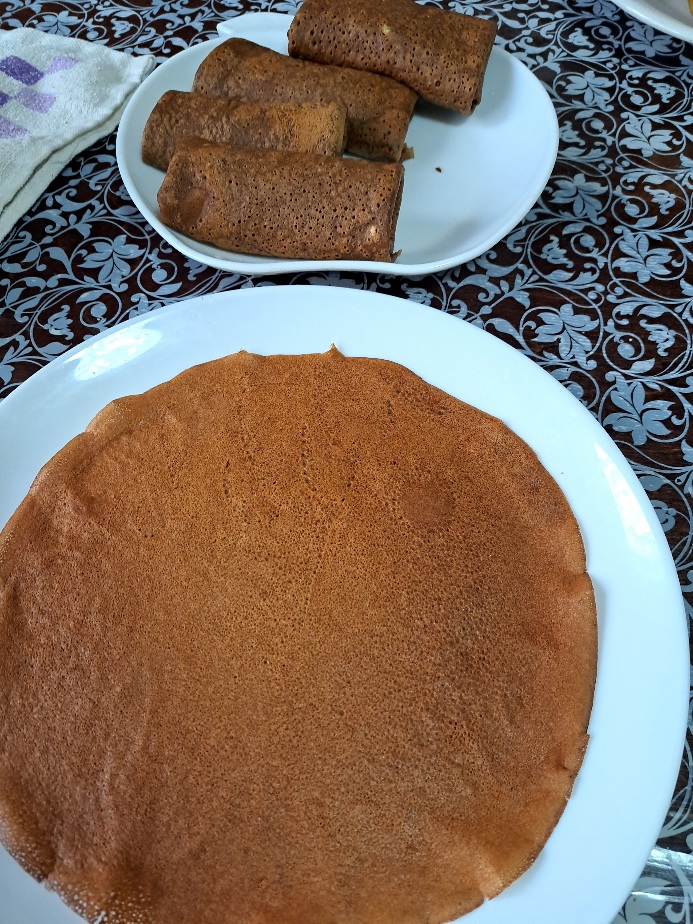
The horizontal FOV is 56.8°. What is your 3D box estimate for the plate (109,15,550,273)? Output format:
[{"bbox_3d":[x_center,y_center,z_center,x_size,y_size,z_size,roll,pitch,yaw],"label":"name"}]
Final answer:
[{"bbox_3d":[-0.005,-0.176,0.351,0.234,0.022,0.211,-1,63,1],"label":"plate"}]

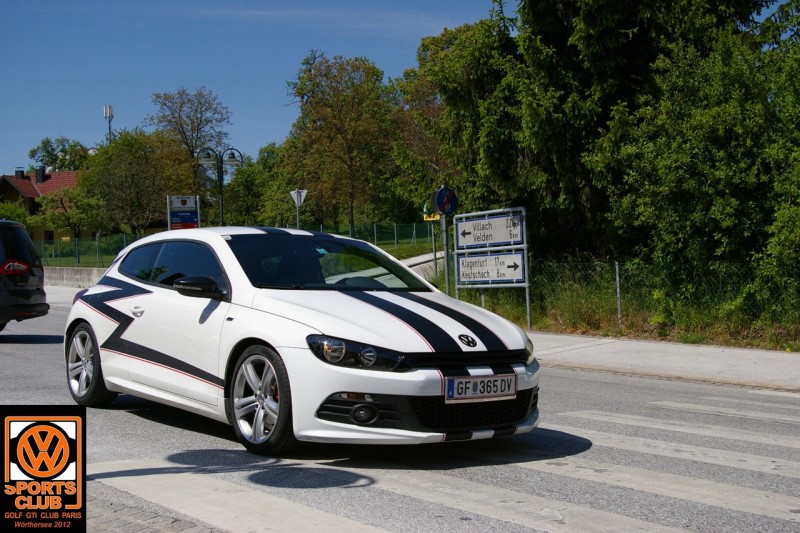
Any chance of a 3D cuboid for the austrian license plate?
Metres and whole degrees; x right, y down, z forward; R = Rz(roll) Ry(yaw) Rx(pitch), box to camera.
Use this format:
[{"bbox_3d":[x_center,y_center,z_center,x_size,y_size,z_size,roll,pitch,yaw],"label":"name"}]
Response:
[{"bbox_3d":[0.450,0.669,5.640,0.520,0.123,0.020,2,-2,-38],"label":"austrian license plate"}]

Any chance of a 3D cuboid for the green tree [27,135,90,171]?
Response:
[{"bbox_3d":[-30.655,-7.562,92.000,6.200,8.200,6.000,-1,-1,0],"label":"green tree"}]

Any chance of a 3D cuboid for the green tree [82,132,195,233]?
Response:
[{"bbox_3d":[-14.642,-4.630,57.000,6.300,6.200,6.200,-1,-1,0],"label":"green tree"}]

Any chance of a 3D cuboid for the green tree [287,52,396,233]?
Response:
[{"bbox_3d":[-3.778,-7.815,66.000,7.100,12.000,6.900,-1,-1,0],"label":"green tree"}]

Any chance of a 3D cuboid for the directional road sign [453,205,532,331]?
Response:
[{"bbox_3d":[1.737,0.070,19.694,0.100,2.247,2.053,-1,-2,-37],"label":"directional road sign"}]

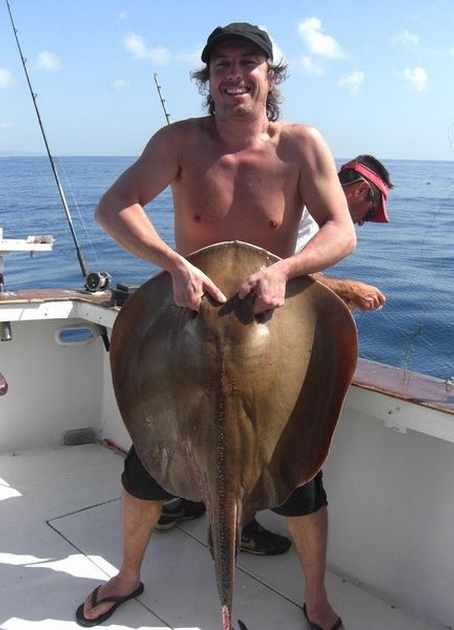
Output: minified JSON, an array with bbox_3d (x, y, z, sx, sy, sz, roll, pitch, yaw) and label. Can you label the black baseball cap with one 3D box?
[{"bbox_3d":[0.031,-0.769,1.958,0.190,0.120,0.255,1,7,10],"label":"black baseball cap"}]

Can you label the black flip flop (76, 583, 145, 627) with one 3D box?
[{"bbox_3d":[-0.397,0.959,2.355,0.102,0.060,0.275,11,16,38],"label":"black flip flop"}]

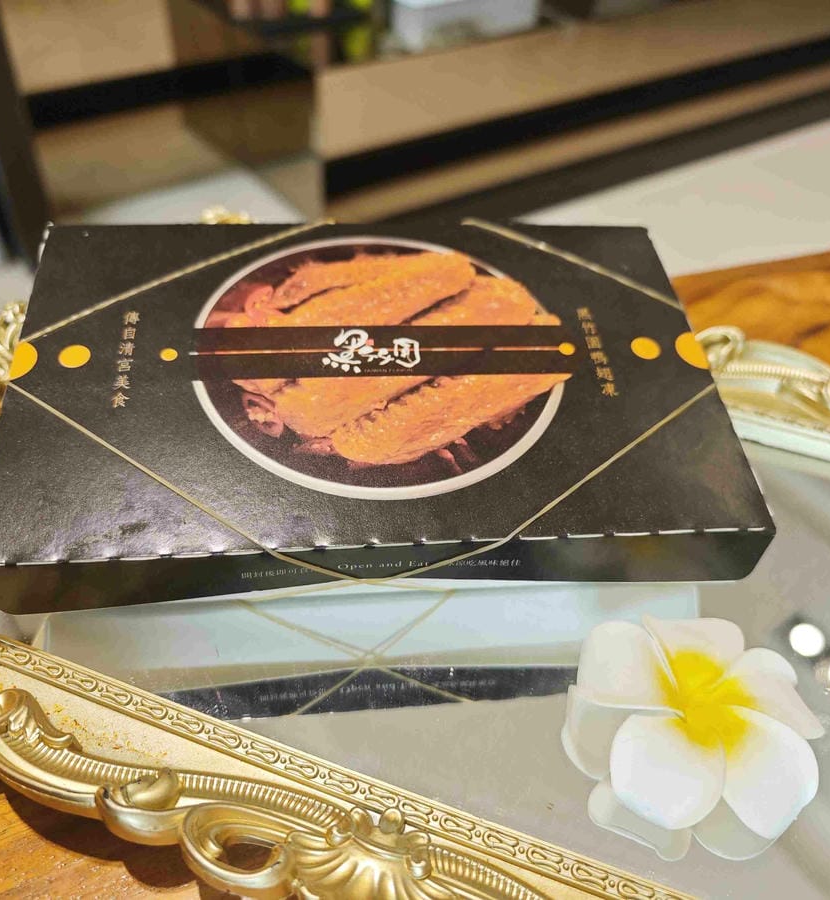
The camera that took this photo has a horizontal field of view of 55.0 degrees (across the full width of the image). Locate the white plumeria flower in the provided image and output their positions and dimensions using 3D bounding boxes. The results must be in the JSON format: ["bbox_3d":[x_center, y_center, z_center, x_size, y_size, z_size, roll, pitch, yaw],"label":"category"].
[{"bbox_3d":[0.075,0.071,0.218,0.067,0.026,0.066,2,45,-2],"label":"white plumeria flower"}]

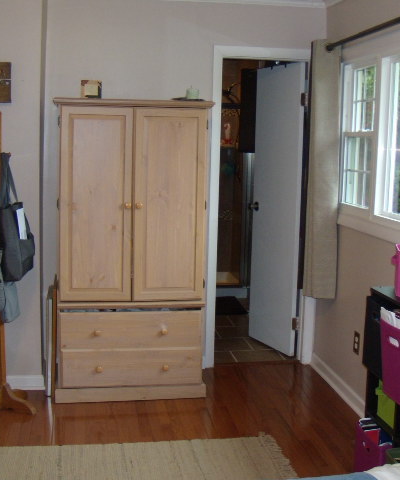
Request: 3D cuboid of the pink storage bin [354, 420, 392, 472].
[{"bbox_3d":[0.810,0.923,2.727,0.270,0.280,0.250,1,8,-8],"label":"pink storage bin"}]

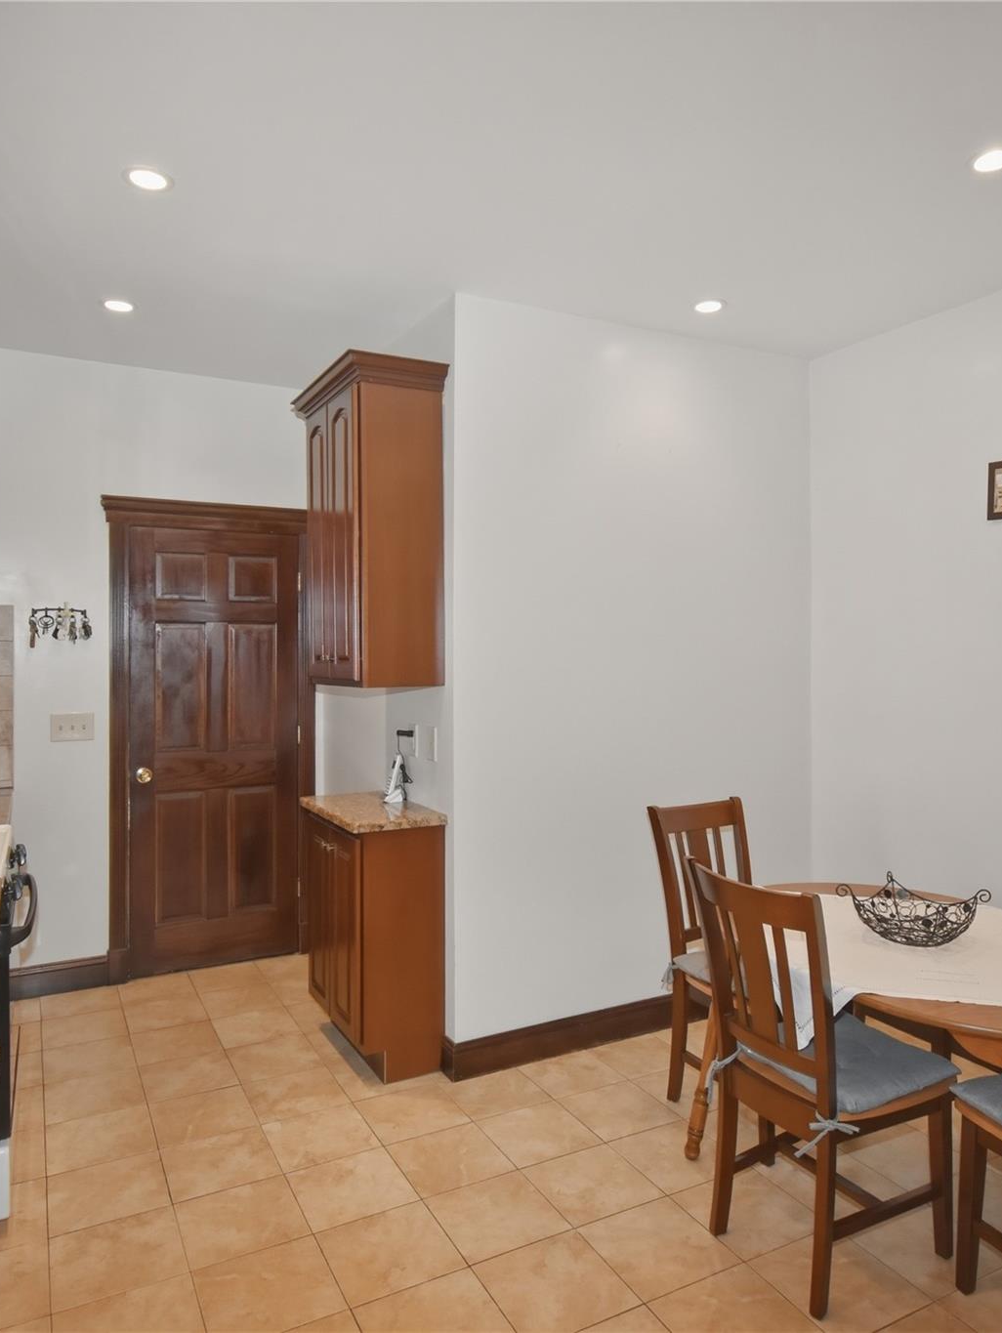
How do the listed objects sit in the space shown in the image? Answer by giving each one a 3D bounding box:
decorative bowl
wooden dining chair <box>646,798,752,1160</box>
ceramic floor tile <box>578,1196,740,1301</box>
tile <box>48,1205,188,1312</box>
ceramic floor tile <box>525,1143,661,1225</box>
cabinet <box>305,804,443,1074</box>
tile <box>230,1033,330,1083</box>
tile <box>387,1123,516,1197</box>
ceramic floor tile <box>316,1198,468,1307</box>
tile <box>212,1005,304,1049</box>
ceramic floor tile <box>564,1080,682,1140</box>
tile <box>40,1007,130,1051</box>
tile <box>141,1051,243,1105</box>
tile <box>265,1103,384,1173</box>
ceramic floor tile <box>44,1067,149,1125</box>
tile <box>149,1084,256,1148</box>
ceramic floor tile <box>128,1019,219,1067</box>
[{"bbox_3d":[1.063,0.635,2.145,0.380,0.130,0.340,0,0,10],"label":"decorative bowl"},{"bbox_3d":[0.820,0.972,2.745,0.440,0.955,0.520,0,0,-28],"label":"wooden dining chair"},{"bbox_3d":[0.410,1.515,2.173,0.307,0.010,0.303,0,0,-29],"label":"ceramic floor tile"},{"bbox_3d":[-0.956,1.472,2.079,0.300,0.010,0.295,0,1,-28],"label":"tile"},{"bbox_3d":[0.252,1.440,2.320,0.295,0.009,0.293,0,0,-29],"label":"ceramic floor tile"},{"bbox_3d":[-0.527,1.034,3.336,0.349,0.936,0.711,0,0,-29],"label":"cabinet"},{"bbox_3d":[-0.869,1.511,3.204,0.307,0.010,0.303,0,0,-29],"label":"tile"},{"bbox_3d":[-0.152,1.454,2.461,0.298,0.010,0.296,0,0,-28],"label":"tile"},{"bbox_3d":[-0.282,1.474,2.099,0.300,0.010,0.295,0,1,-28],"label":"ceramic floor tile"},{"bbox_3d":[-1.018,1.511,3.480,0.307,0.010,0.303,0,0,-29],"label":"tile"},{"bbox_3d":[0.400,1.515,2.842,0.307,0.010,0.303,0,0,-29],"label":"ceramic floor tile"},{"bbox_3d":[-1.628,1.439,3.297,0.295,0.009,0.293,0,0,-29],"label":"tile"},{"bbox_3d":[-1.092,1.439,2.925,0.295,0.009,0.293,0,0,-29],"label":"tile"},{"bbox_3d":[-0.547,1.439,2.550,0.295,0.009,0.293,0,0,-29],"label":"tile"},{"bbox_3d":[-1.354,1.439,2.788,0.295,0.009,0.293,0,0,-29],"label":"ceramic floor tile"},{"bbox_3d":[-0.974,1.466,2.719,0.300,0.010,0.295,0,1,-28],"label":"tile"},{"bbox_3d":[-1.298,1.510,3.340,0.307,0.010,0.303,0,0,-29],"label":"ceramic floor tile"}]

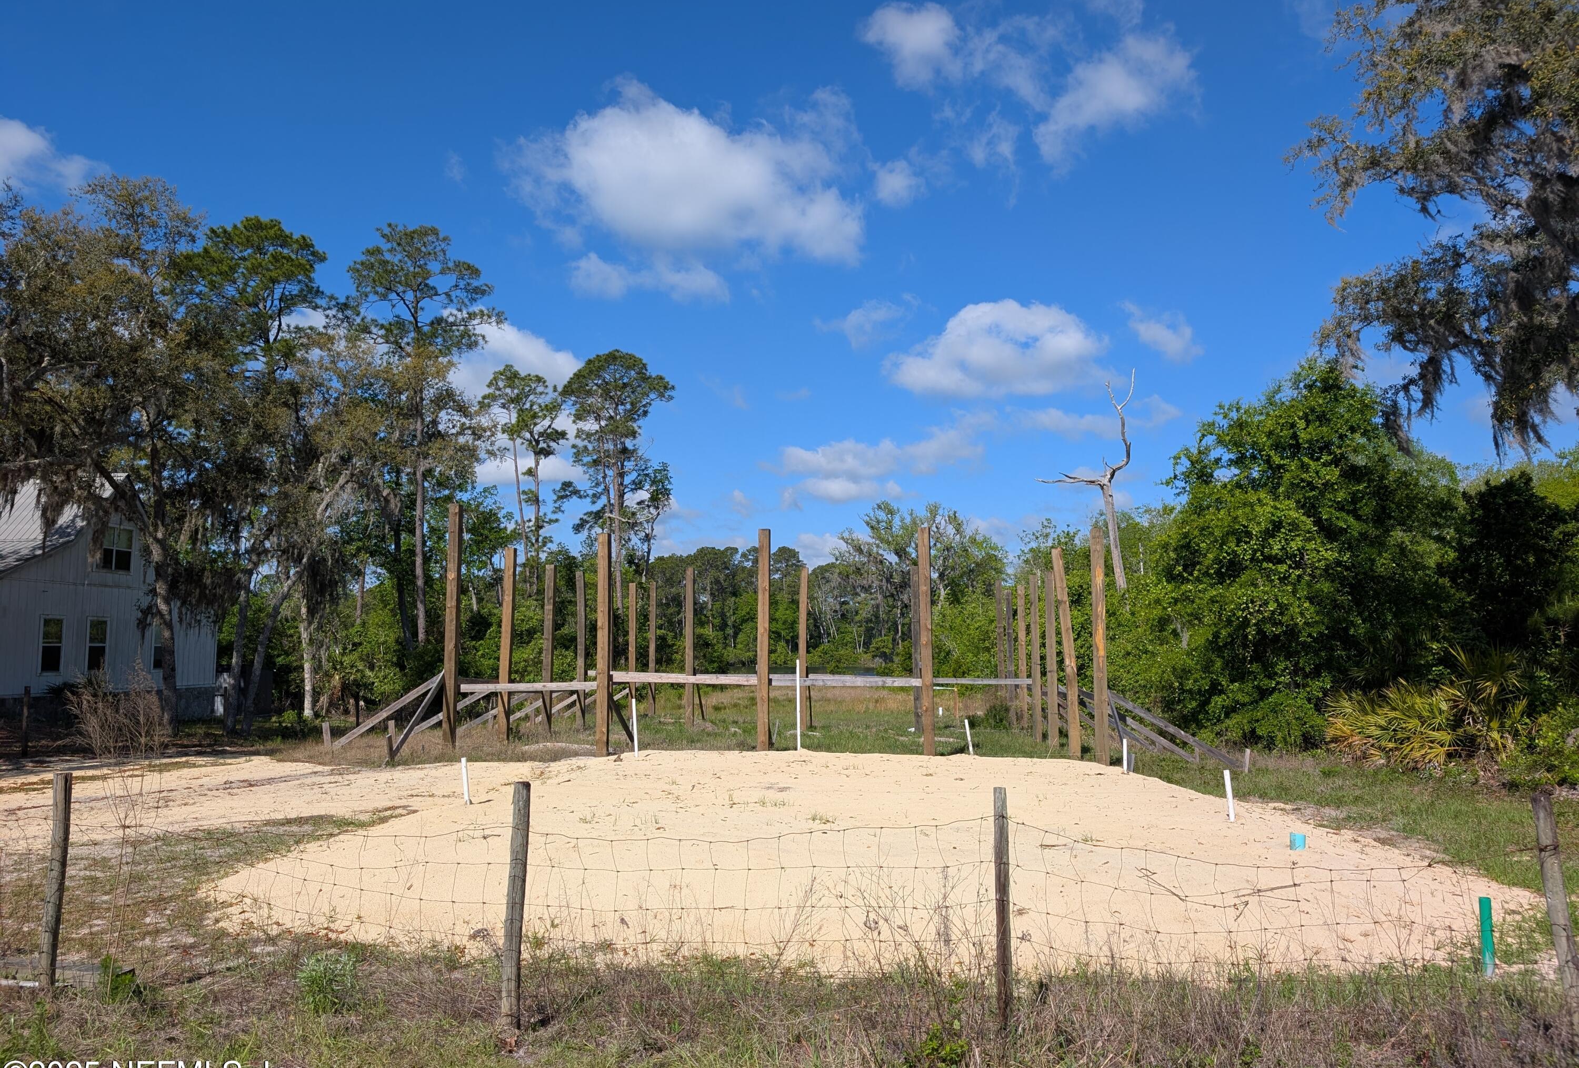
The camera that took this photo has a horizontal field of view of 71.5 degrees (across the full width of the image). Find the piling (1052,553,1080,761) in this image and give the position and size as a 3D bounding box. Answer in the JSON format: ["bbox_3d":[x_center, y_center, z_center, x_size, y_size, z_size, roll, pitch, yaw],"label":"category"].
[{"bbox_3d":[5.481,2.377,21.672,0.187,4.167,0.187,-4,-6,5],"label":"piling"}]

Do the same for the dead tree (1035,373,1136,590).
[{"bbox_3d":[12.526,-0.161,42.618,3.600,12.391,2.500,0,-6,0],"label":"dead tree"}]

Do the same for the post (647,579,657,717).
[{"bbox_3d":[-3.865,3.228,30.791,0.145,3.826,0.145,-1,-6,5],"label":"post"}]

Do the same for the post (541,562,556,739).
[{"bbox_3d":[-4.793,2.268,21.571,0.145,3.428,0.145,-1,-6,5],"label":"post"}]

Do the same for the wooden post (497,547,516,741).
[{"bbox_3d":[-5.856,2.298,22.791,0.187,4.021,0.187,0,-6,6],"label":"wooden post"}]

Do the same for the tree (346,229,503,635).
[{"bbox_3d":[-18.526,-4.236,56.195,7.600,23.943,7.000,0,-6,0],"label":"tree"}]

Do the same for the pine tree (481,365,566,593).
[{"bbox_3d":[-18.437,-1.094,79.122,6.000,22.491,5.500,0,-6,0],"label":"pine tree"}]

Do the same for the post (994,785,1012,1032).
[{"bbox_3d":[0.978,1.723,5.036,0.062,1.102,0.062,0,-6,0],"label":"post"}]

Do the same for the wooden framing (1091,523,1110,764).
[{"bbox_3d":[4.605,1.639,16.277,0.150,3.554,0.150,-1,-6,5],"label":"wooden framing"}]

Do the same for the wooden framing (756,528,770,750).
[{"bbox_3d":[-0.401,1.641,16.472,0.145,3.449,0.145,-1,-6,5],"label":"wooden framing"}]

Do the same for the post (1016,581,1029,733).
[{"bbox_3d":[6.411,3.443,30.025,0.187,4.013,0.187,-1,-6,5],"label":"post"}]

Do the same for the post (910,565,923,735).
[{"bbox_3d":[2.721,2.473,23.379,0.145,3.585,0.145,-1,-6,5],"label":"post"}]

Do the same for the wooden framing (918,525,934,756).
[{"bbox_3d":[2.406,1.880,19.179,0.187,3.997,0.187,-1,-6,5],"label":"wooden framing"}]

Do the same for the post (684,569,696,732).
[{"bbox_3d":[-2.542,2.903,28.092,0.187,4.074,0.187,-1,-6,5],"label":"post"}]

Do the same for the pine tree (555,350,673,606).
[{"bbox_3d":[-10.571,-0.725,66.387,6.708,20.496,6.700,1,-6,-9],"label":"pine tree"}]

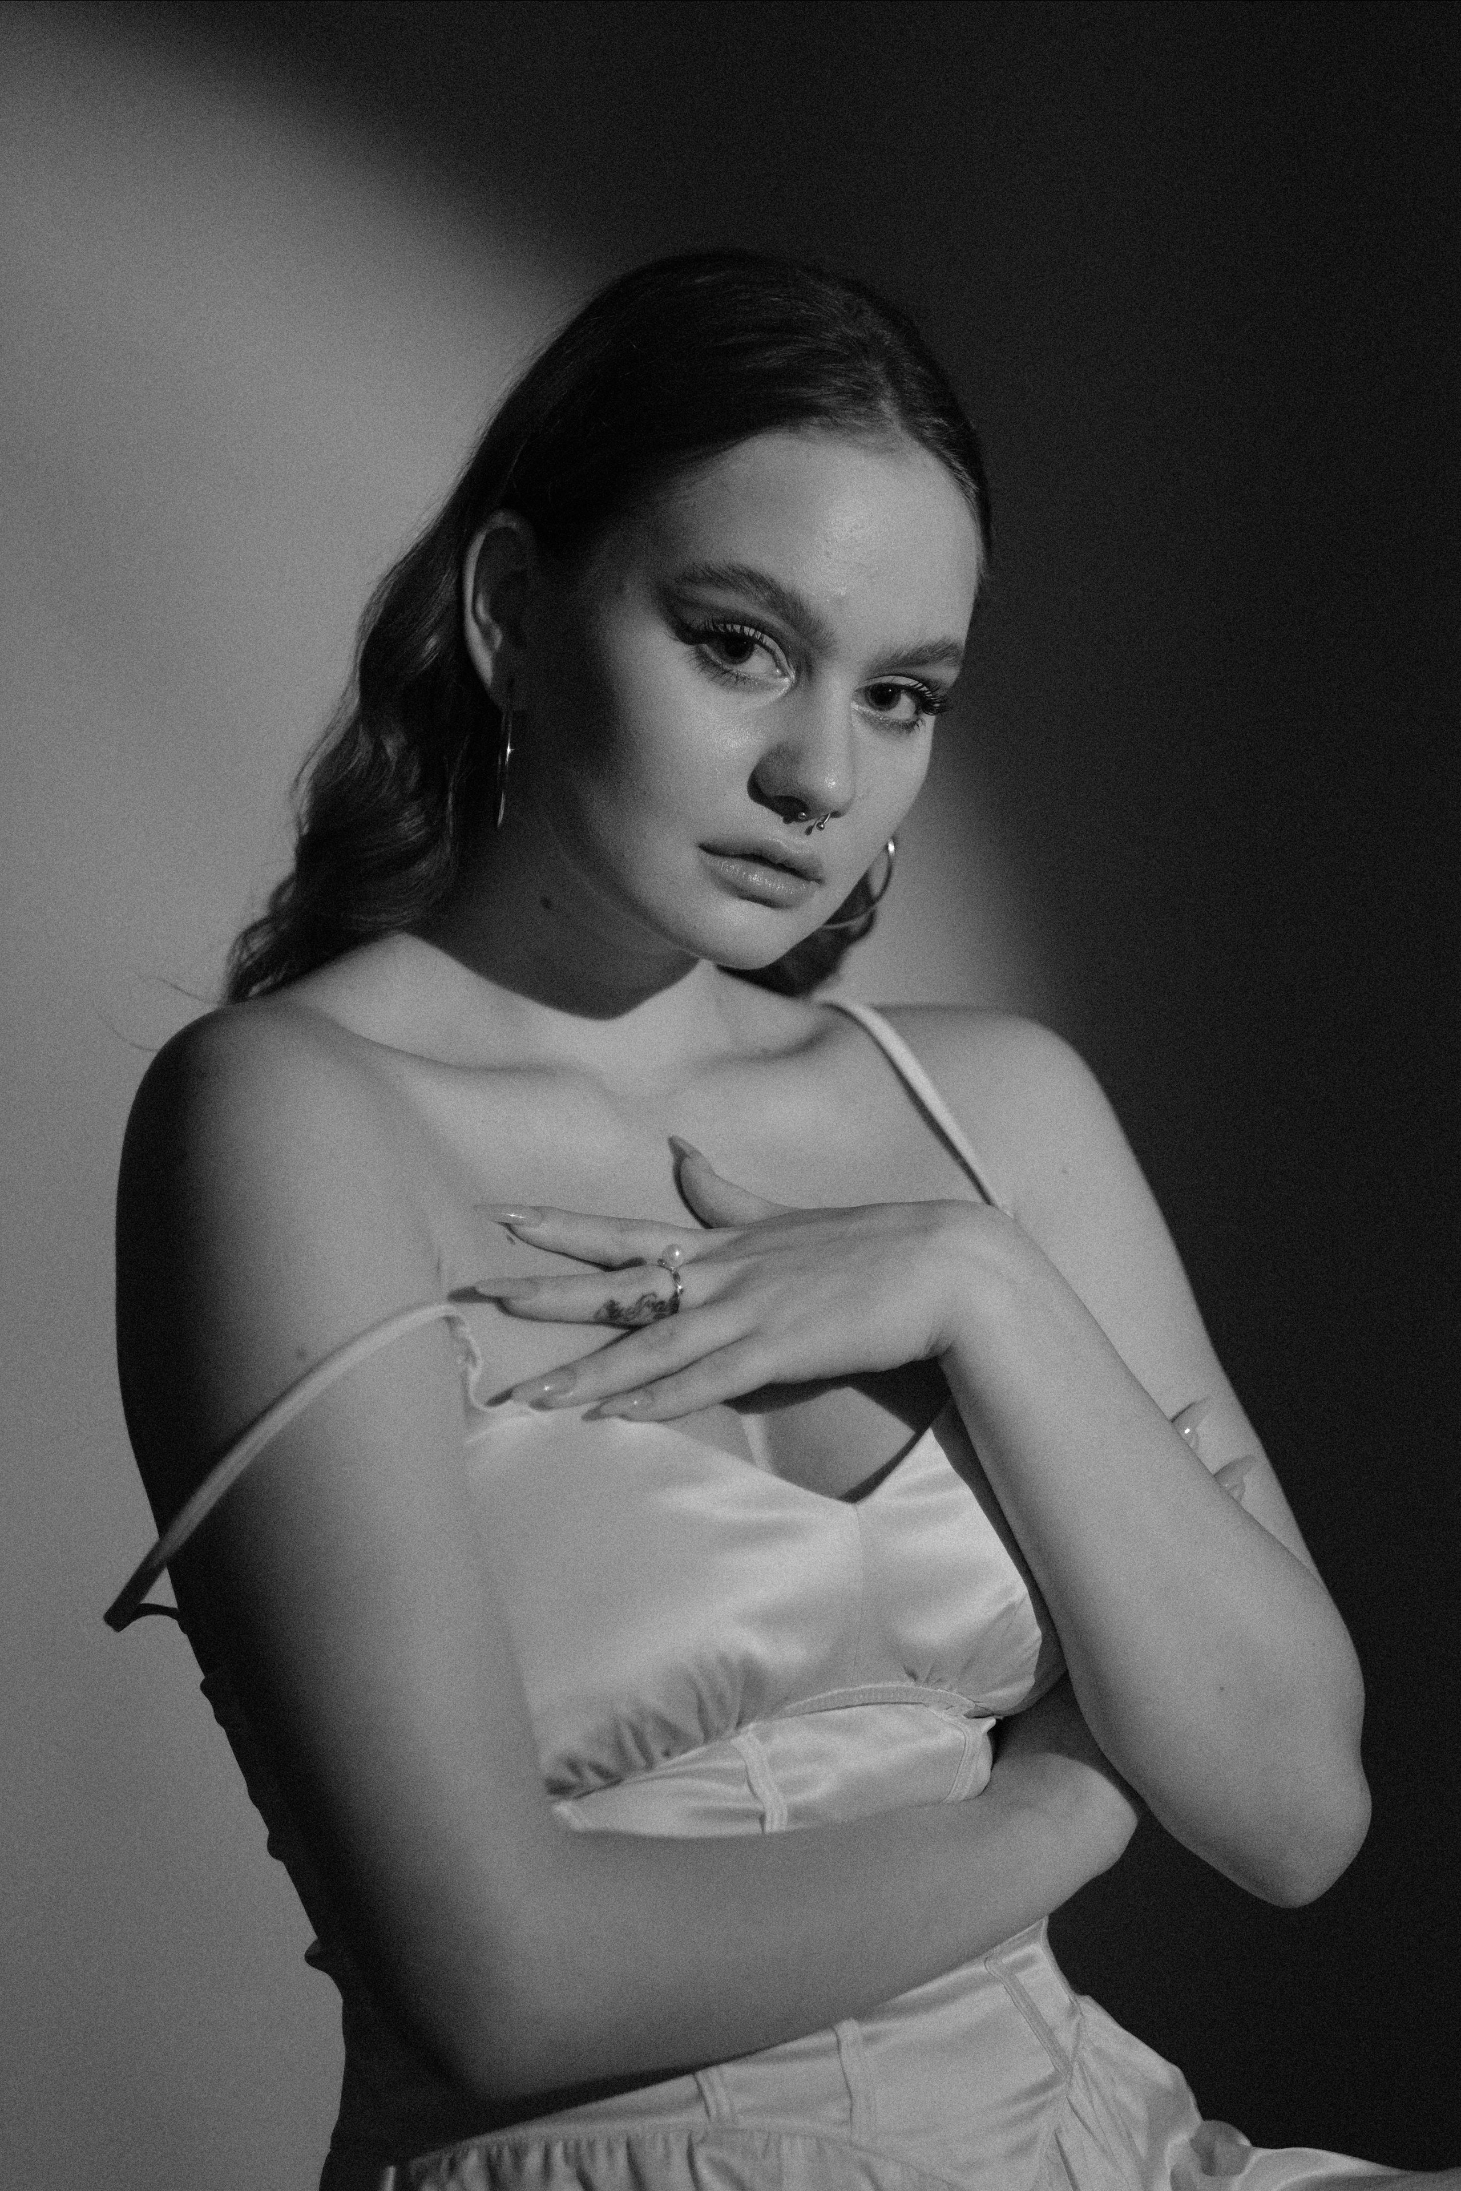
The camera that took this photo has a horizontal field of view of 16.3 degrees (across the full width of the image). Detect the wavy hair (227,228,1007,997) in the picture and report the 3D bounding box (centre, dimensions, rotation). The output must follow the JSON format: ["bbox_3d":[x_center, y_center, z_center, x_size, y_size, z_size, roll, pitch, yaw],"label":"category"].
[{"bbox_3d":[-0.043,-0.154,1.740,0.200,0.265,0.215,2,8,-34],"label":"wavy hair"}]

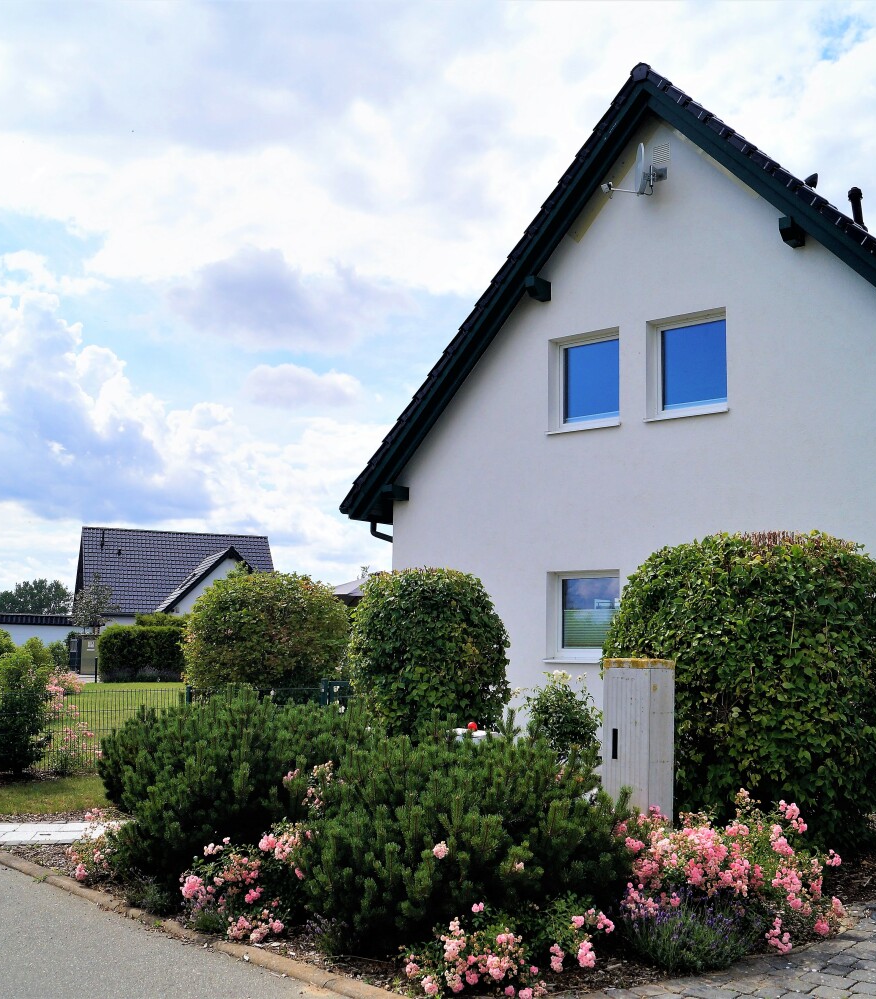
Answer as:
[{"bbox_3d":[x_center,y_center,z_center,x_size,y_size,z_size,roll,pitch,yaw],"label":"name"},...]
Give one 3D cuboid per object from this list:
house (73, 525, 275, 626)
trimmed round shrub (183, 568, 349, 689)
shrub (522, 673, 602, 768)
[{"bbox_3d":[-15.399,5.745,65.532,10.609,7.753,9.800,4,-7,-15],"label":"house"},{"bbox_3d":[-2.168,2.004,14.200,2.100,2.229,2.000,3,-7,-8],"label":"trimmed round shrub"},{"bbox_3d":[1.325,2.401,12.296,0.820,1.050,0.820,1,-7,0],"label":"shrub"}]

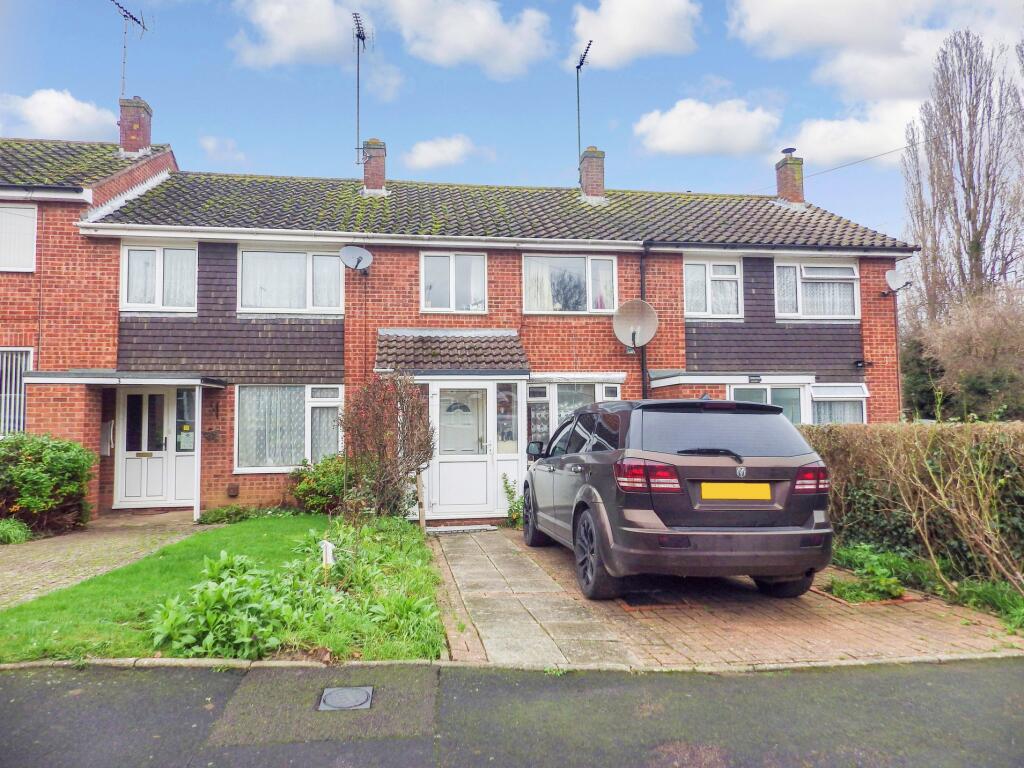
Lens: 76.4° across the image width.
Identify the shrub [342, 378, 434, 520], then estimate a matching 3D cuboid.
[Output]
[{"bbox_3d":[-1.816,0.963,9.494,1.350,2.210,1.200,0,-3,-9],"label":"shrub"}]

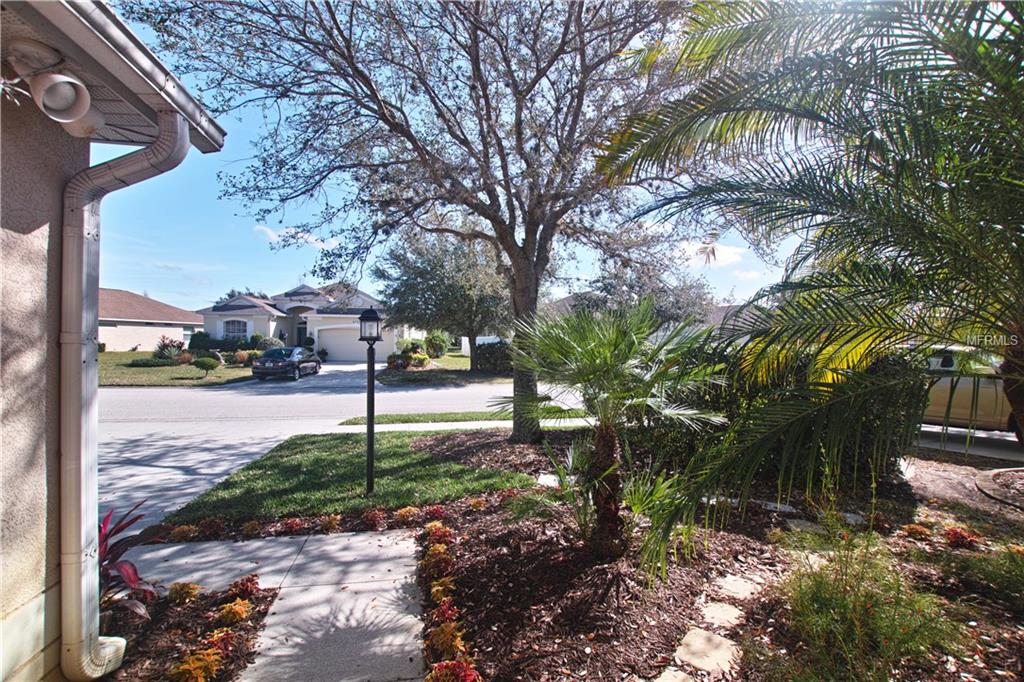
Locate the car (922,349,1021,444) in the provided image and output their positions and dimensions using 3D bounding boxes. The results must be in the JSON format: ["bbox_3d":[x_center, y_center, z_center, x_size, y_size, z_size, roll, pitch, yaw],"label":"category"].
[{"bbox_3d":[8.300,0.820,7.950,1.880,1.660,4.850,0,0,-15],"label":"car"}]

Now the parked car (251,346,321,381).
[{"bbox_3d":[-11.100,1.060,21.300,1.800,1.450,4.700,0,0,-10],"label":"parked car"}]

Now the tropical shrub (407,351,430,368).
[{"bbox_3d":[-5.305,1.050,24.200,1.360,1.020,1.200,0,0,-15],"label":"tropical shrub"}]

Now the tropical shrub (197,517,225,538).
[{"bbox_3d":[-2.601,1.585,3.680,0.215,0.170,0.215,0,0,0],"label":"tropical shrub"}]

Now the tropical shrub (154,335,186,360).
[{"bbox_3d":[-20.578,0.485,25.700,1.750,1.750,1.750,0,0,0],"label":"tropical shrub"}]

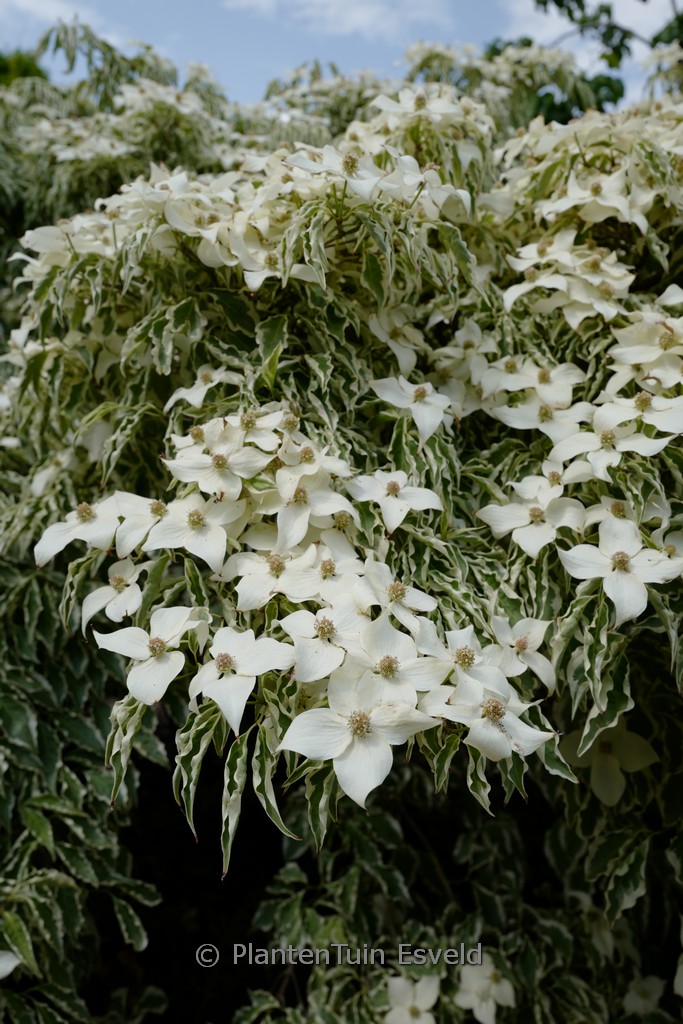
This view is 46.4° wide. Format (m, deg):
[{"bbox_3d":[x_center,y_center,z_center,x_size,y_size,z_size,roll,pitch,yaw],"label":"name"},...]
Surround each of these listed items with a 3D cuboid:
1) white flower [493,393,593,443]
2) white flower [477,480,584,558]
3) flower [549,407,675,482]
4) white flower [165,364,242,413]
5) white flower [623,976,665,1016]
[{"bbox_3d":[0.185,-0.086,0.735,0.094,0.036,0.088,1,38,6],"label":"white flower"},{"bbox_3d":[0.161,0.006,0.680,0.093,0.035,0.088,1,48,5],"label":"white flower"},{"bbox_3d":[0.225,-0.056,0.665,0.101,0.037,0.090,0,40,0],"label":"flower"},{"bbox_3d":[-0.143,-0.127,0.820,0.083,0.037,0.080,5,43,23],"label":"white flower"},{"bbox_3d":[0.512,0.821,1.350,0.070,0.070,0.030,2,-28,7],"label":"white flower"}]

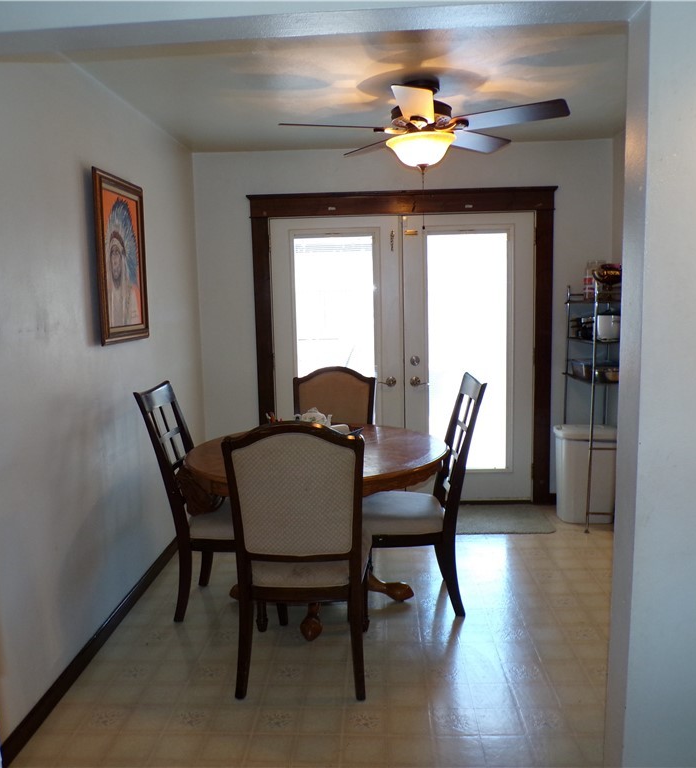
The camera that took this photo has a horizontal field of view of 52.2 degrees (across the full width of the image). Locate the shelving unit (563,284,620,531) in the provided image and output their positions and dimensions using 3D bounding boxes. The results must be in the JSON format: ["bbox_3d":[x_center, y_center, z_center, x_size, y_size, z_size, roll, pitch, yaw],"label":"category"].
[{"bbox_3d":[1.594,0.123,4.531,0.316,1.520,0.579,-1,7,3],"label":"shelving unit"}]

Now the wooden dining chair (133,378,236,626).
[{"bbox_3d":[-0.607,0.542,3.400,0.655,1.087,0.474,0,7,7],"label":"wooden dining chair"}]

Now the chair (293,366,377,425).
[{"bbox_3d":[-0.076,0.469,3.931,0.512,1.069,0.647,-1,7,3],"label":"chair"}]

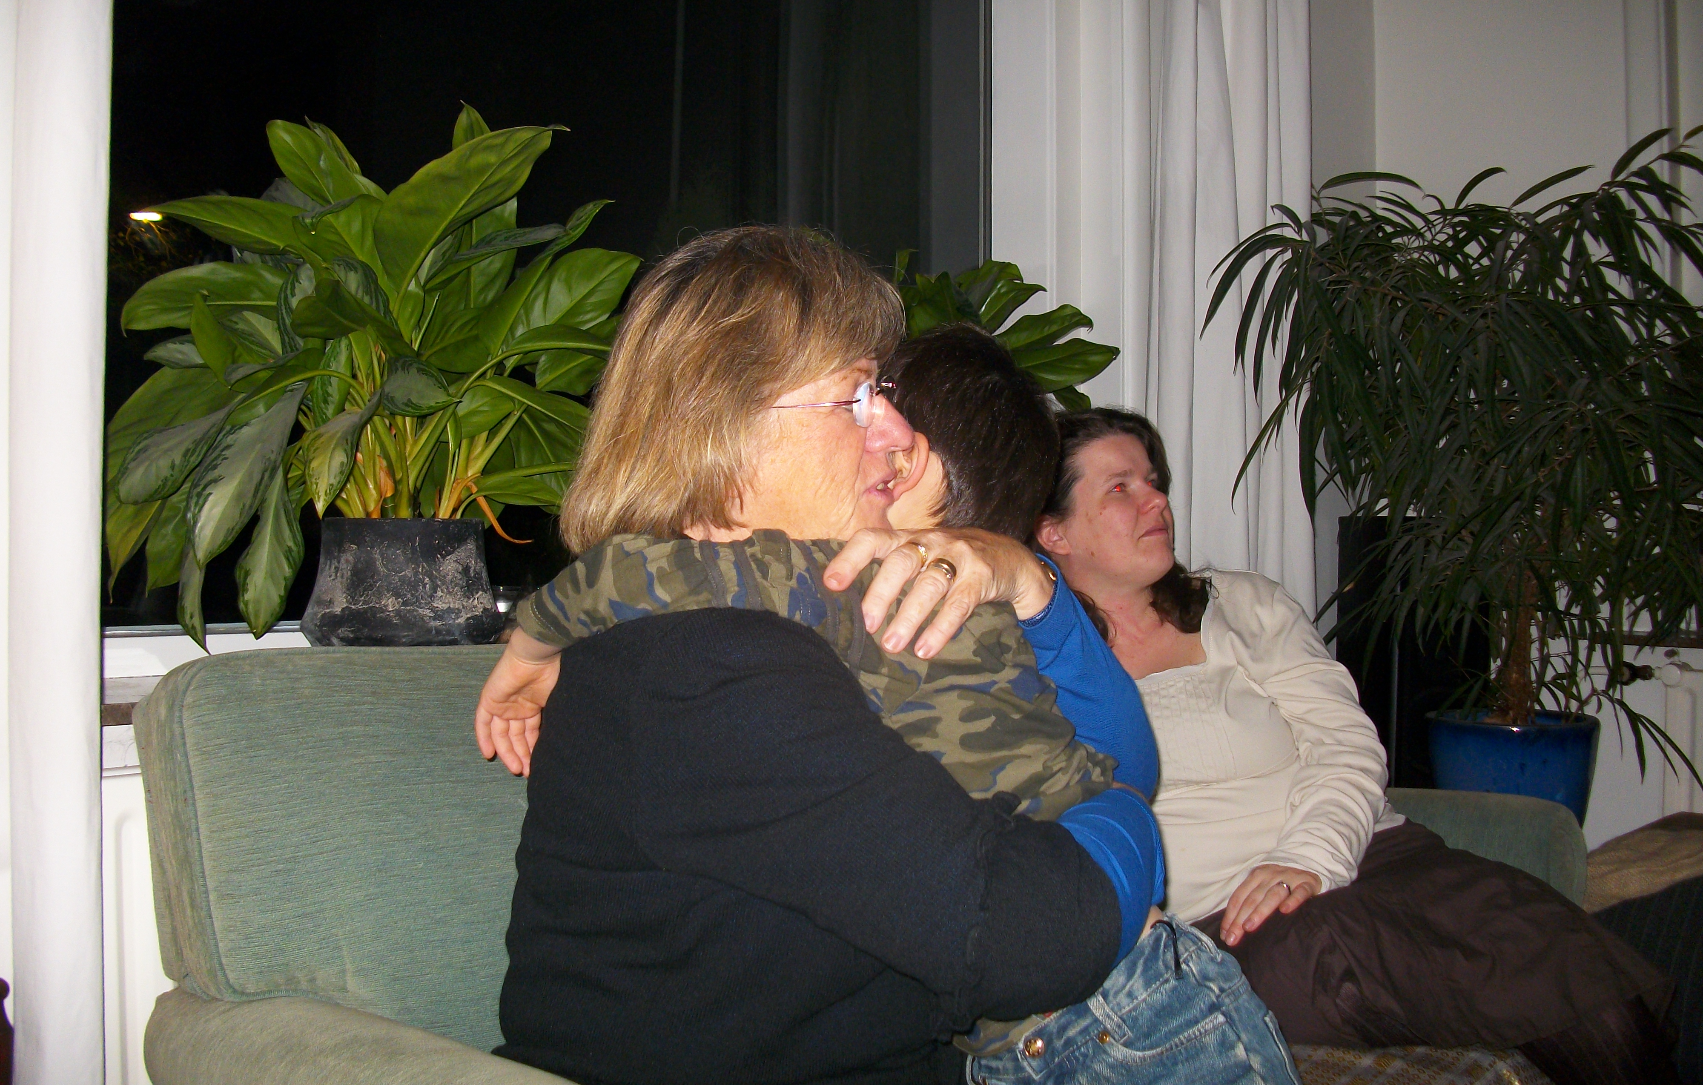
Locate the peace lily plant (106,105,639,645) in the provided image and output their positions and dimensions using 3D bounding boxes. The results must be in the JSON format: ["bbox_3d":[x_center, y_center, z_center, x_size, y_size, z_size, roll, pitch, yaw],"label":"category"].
[{"bbox_3d":[-0.529,-0.168,1.850,0.610,0.630,0.530,0,0,-36],"label":"peace lily plant"}]

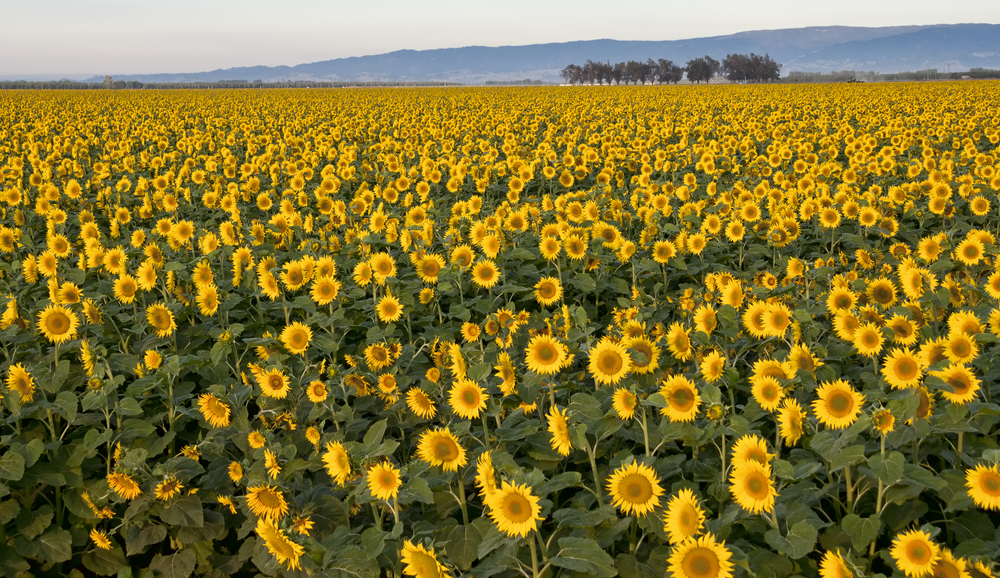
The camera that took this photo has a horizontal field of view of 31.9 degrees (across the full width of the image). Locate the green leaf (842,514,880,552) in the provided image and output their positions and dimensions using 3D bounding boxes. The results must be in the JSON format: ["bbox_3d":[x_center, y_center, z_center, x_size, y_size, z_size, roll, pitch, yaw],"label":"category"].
[{"bbox_3d":[1.634,1.105,7.900,0.170,0.185,0.060,1,-22,12],"label":"green leaf"}]

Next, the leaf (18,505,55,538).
[{"bbox_3d":[-2.286,1.149,8.600,0.180,0.190,0.060,-1,-33,-8],"label":"leaf"}]

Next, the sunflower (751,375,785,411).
[{"bbox_3d":[1.332,0.520,8.700,0.185,0.185,0.060,4,-2,31],"label":"sunflower"}]

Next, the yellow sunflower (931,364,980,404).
[{"bbox_3d":[2.225,0.460,8.500,0.205,0.195,0.070,0,9,7],"label":"yellow sunflower"}]

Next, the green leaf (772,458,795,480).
[{"bbox_3d":[1.298,0.822,8.000,0.100,0.110,0.050,1,-26,10],"label":"green leaf"}]

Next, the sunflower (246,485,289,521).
[{"bbox_3d":[-1.024,0.945,7.700,0.185,0.185,0.070,2,36,14],"label":"sunflower"}]

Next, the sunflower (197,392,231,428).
[{"bbox_3d":[-1.492,0.627,9.100,0.205,0.205,0.070,1,28,15],"label":"sunflower"}]

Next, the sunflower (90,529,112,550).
[{"bbox_3d":[-1.733,1.089,7.600,0.100,0.095,0.040,4,26,32],"label":"sunflower"}]

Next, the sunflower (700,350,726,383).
[{"bbox_3d":[1.148,0.417,9.400,0.068,0.188,0.184,-6,8,-38],"label":"sunflower"}]

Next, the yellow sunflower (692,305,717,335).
[{"bbox_3d":[1.264,0.195,10.800,0.065,0.200,0.200,4,2,-42],"label":"yellow sunflower"}]

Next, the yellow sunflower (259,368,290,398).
[{"bbox_3d":[-1.213,0.508,9.400,0.170,0.170,0.060,-1,-3,-5],"label":"yellow sunflower"}]

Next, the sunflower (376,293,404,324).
[{"bbox_3d":[-0.752,0.134,12.000,0.195,0.195,0.060,0,2,-1],"label":"sunflower"}]

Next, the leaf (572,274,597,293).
[{"bbox_3d":[0.614,-0.040,12.700,0.175,0.060,0.170,1,49,8],"label":"leaf"}]

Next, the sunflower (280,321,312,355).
[{"bbox_3d":[-1.258,0.306,10.800,0.205,0.210,0.060,0,2,5],"label":"sunflower"}]

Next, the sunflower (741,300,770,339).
[{"bbox_3d":[1.570,0.187,10.700,0.240,0.245,0.088,3,6,30],"label":"sunflower"}]

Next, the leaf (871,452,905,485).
[{"bbox_3d":[1.685,0.781,7.600,0.145,0.145,0.060,0,7,6],"label":"leaf"}]

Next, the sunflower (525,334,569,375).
[{"bbox_3d":[0.247,0.348,9.300,0.224,0.229,0.082,0,3,7],"label":"sunflower"}]

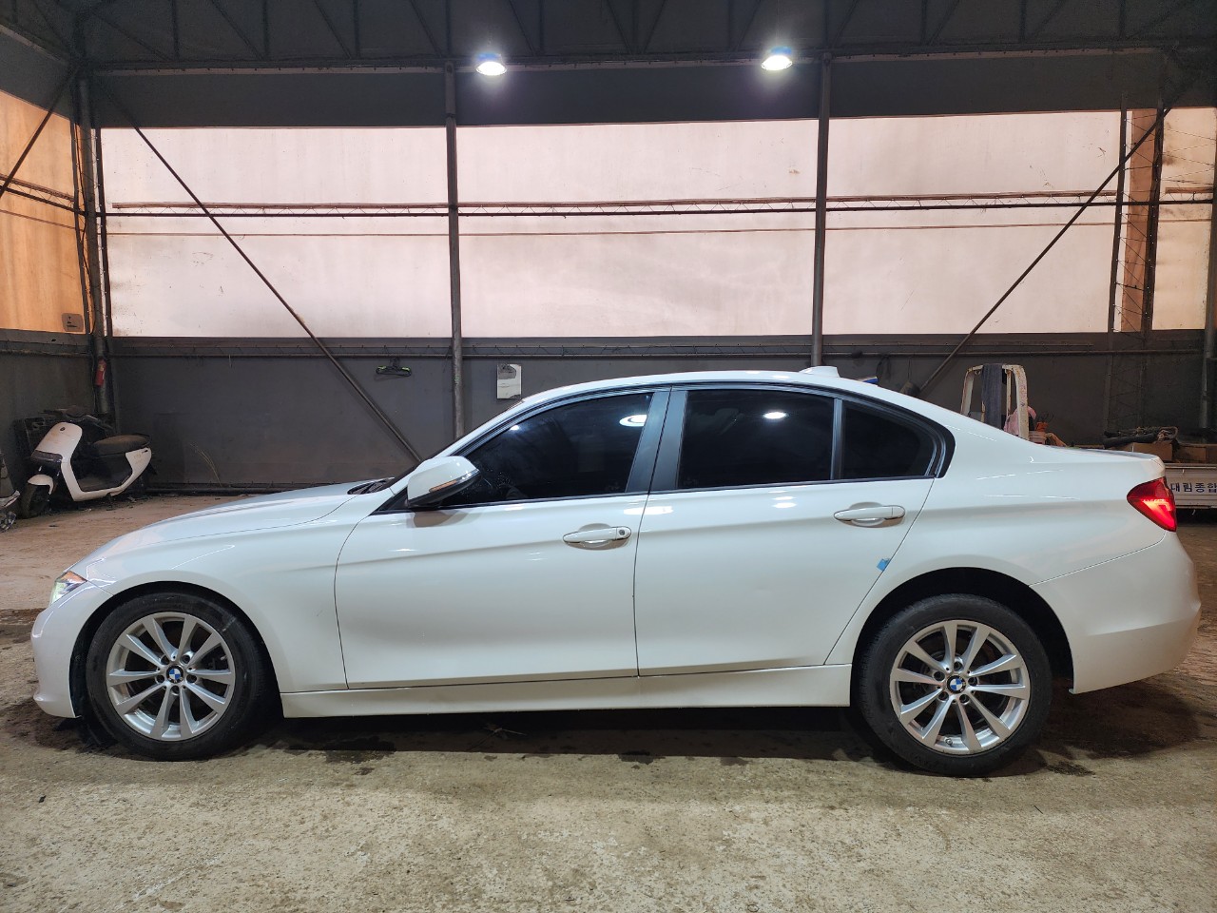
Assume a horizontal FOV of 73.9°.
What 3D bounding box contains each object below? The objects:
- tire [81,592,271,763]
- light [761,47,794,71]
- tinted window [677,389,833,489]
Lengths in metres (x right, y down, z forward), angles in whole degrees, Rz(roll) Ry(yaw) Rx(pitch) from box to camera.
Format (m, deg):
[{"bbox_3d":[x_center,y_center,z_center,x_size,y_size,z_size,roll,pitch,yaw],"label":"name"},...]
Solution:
[{"bbox_3d":[-1.585,0.790,3.041,0.655,0.655,0.225,0,6,2],"label":"tire"},{"bbox_3d":[1.630,-3.865,7.793,0.298,0.155,0.298,0,6,2],"label":"light"},{"bbox_3d":[0.544,-0.065,2.964,0.587,0.392,0.050,0,-21,2],"label":"tinted window"}]

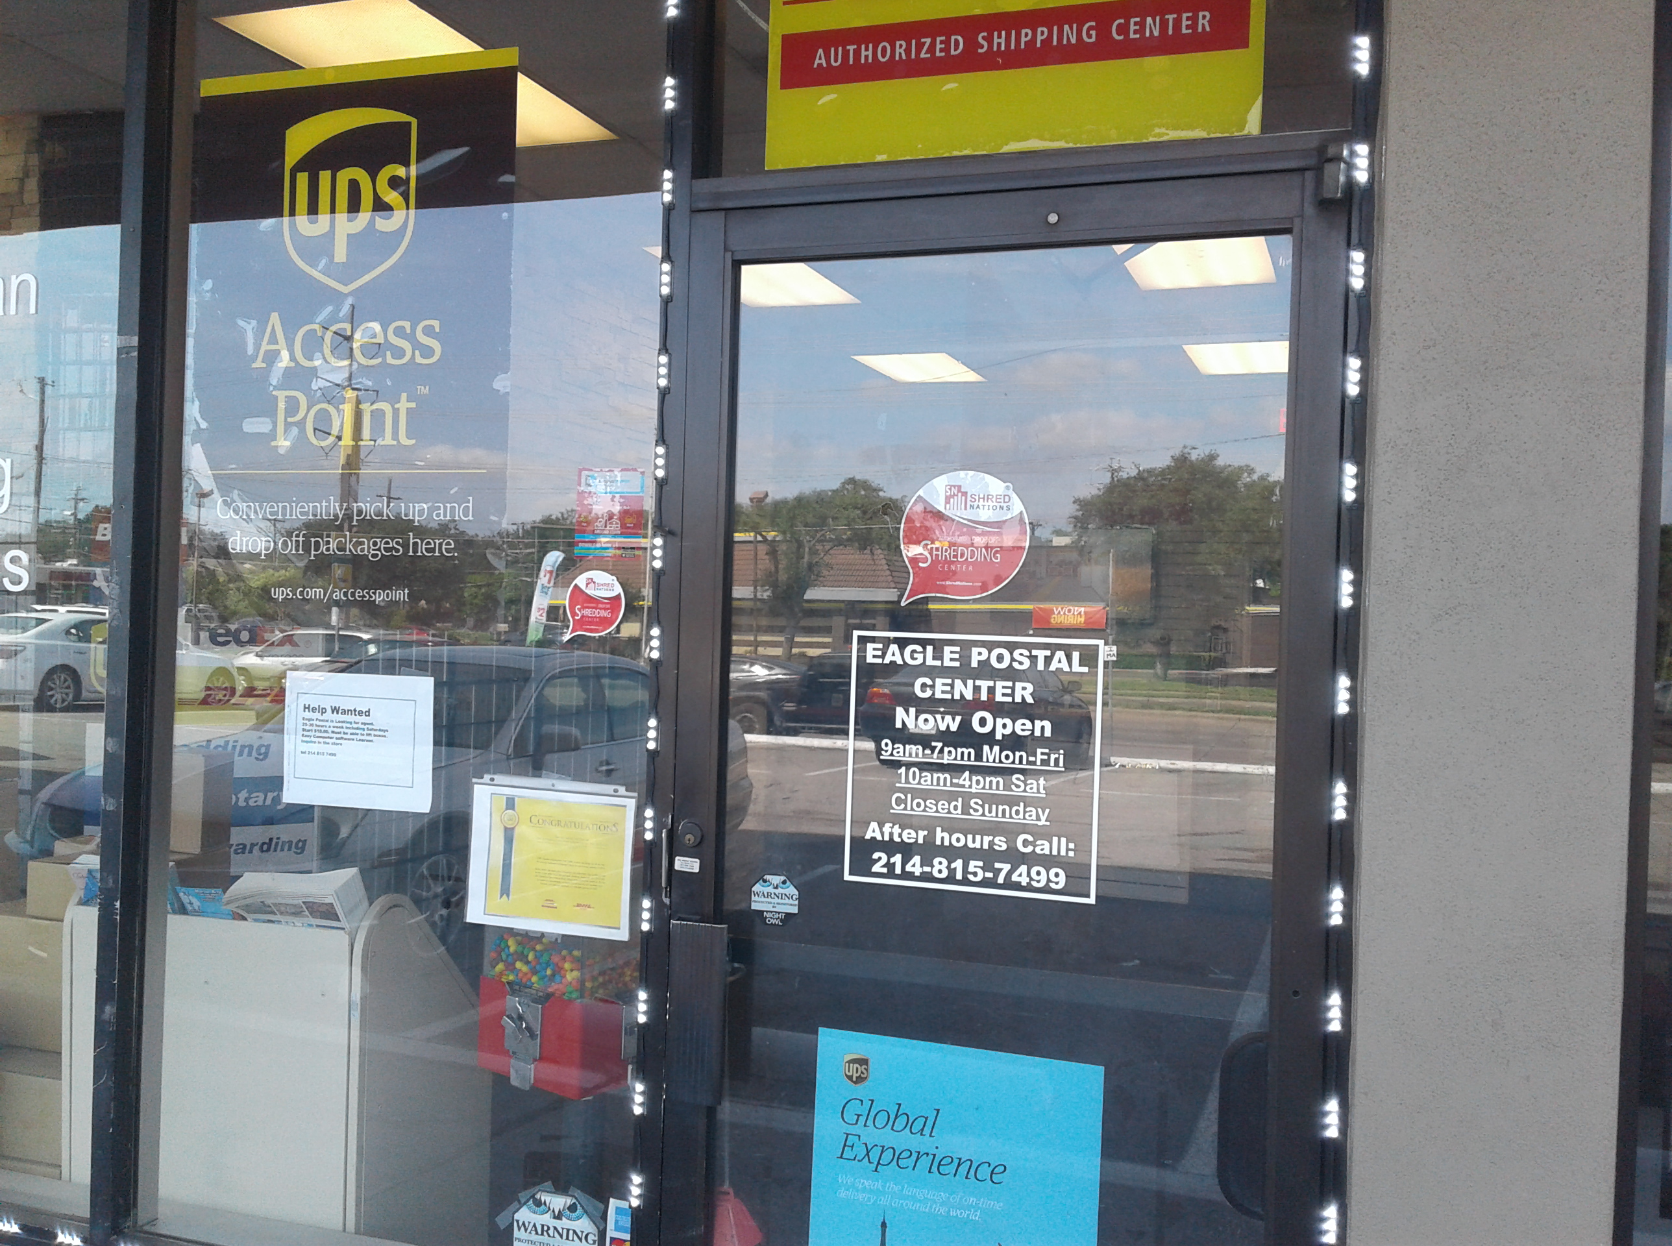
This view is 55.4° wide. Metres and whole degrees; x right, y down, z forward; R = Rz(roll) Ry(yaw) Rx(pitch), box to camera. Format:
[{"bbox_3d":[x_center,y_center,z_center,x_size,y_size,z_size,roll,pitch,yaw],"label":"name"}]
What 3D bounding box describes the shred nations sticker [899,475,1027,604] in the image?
[{"bbox_3d":[0.177,-0.115,2.191,0.182,0.188,0.010,1,-1,20],"label":"shred nations sticker"}]

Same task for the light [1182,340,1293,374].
[{"bbox_3d":[2.200,-1.423,8.492,0.570,0.050,1.180,1,-1,20],"label":"light"}]

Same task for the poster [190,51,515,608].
[{"bbox_3d":[-0.793,-0.467,2.559,0.608,0.860,0.010,1,-1,20],"label":"poster"}]

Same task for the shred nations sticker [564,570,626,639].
[{"bbox_3d":[-0.361,-0.025,2.397,0.100,0.106,0.010,1,-1,20],"label":"shred nations sticker"}]

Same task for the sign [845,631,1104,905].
[{"bbox_3d":[0.186,0.192,2.181,0.353,0.351,0.010,1,-1,20],"label":"sign"}]

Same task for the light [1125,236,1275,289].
[{"bbox_3d":[1.390,-1.466,6.222,0.570,0.050,1.180,1,-1,20],"label":"light"}]

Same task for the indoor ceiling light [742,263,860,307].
[{"bbox_3d":[-0.314,-1.509,6.831,0.570,0.050,1.180,1,-1,20],"label":"indoor ceiling light"}]

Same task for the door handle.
[{"bbox_3d":[-0.191,0.552,2.270,0.088,0.254,0.040,1,-1,20],"label":"door handle"}]

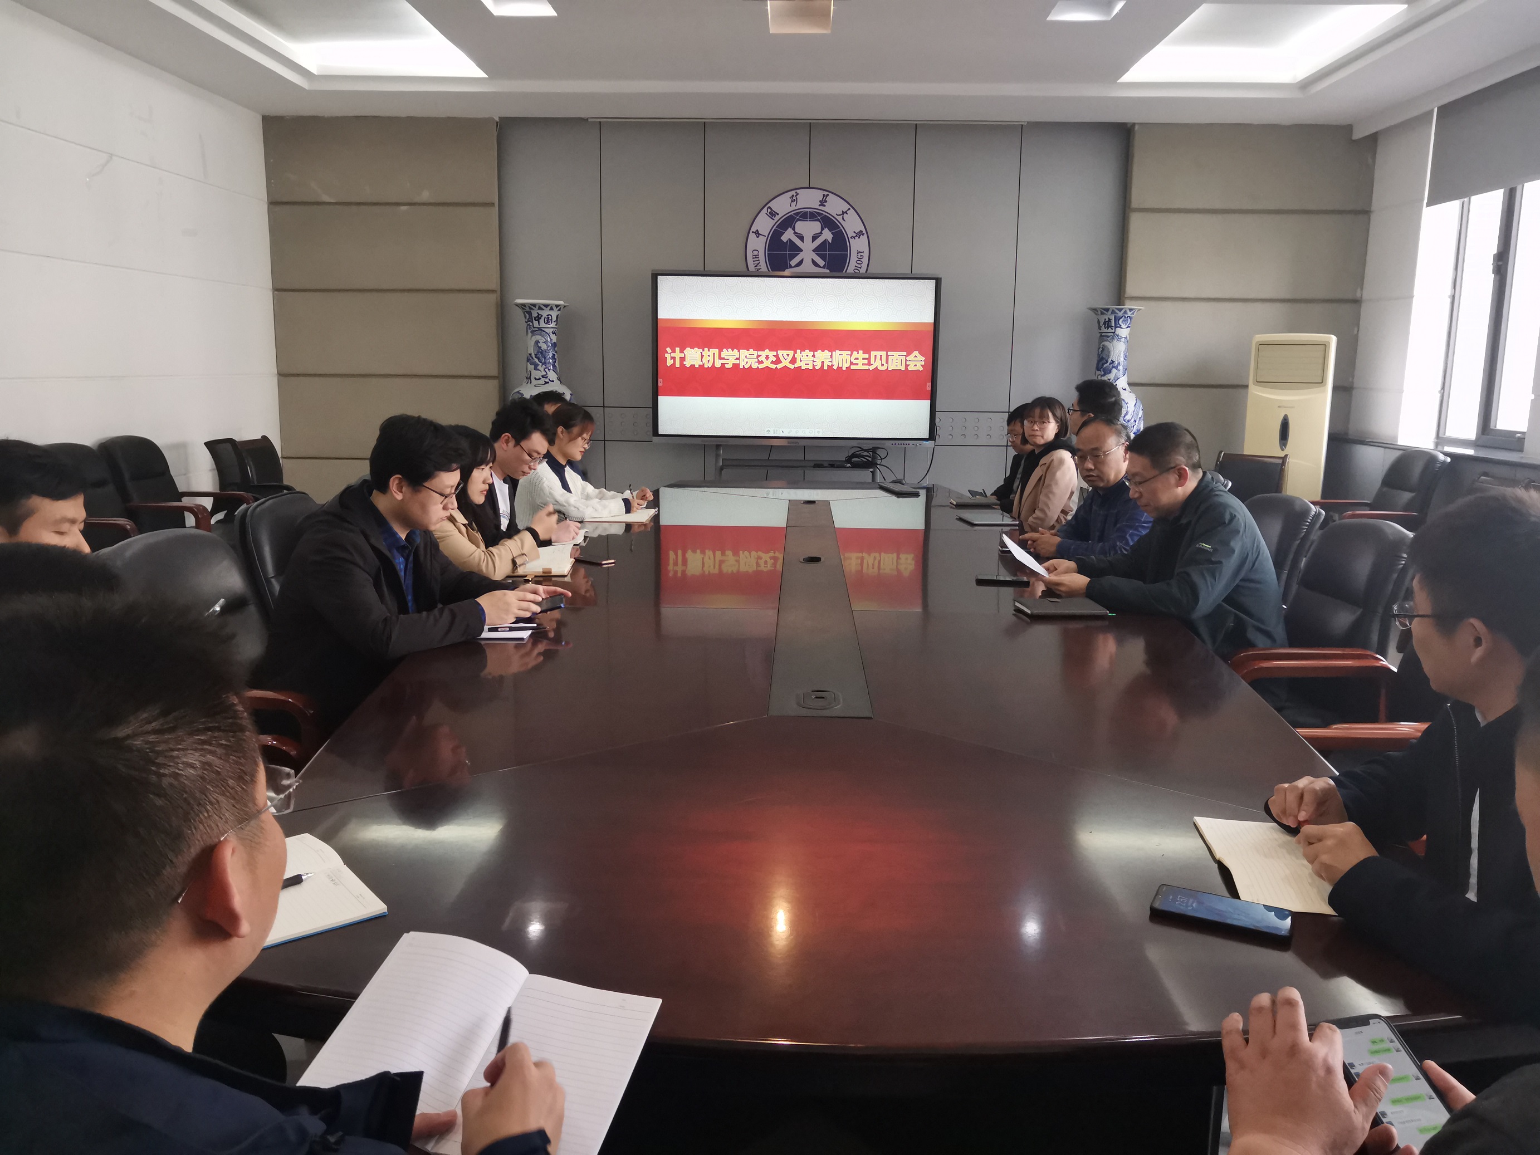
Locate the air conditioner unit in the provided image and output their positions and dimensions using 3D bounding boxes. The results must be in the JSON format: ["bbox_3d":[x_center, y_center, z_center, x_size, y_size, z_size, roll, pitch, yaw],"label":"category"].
[{"bbox_3d":[3.434,-0.788,8.045,0.530,1.656,0.330,4,11,18],"label":"air conditioner unit"}]

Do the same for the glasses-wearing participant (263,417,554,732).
[{"bbox_3d":[-0.889,0.238,3.017,0.740,1.279,0.550,1,10,0],"label":"glasses-wearing participant"}]

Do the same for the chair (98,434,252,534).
[{"bbox_3d":[-3.271,-0.277,6.672,0.690,1.000,0.640,1,10,2],"label":"chair"}]

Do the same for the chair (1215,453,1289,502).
[{"bbox_3d":[2.872,-0.303,7.434,0.550,0.900,0.600,9,13,38],"label":"chair"}]

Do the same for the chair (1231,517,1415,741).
[{"bbox_3d":[1.457,0.347,3.312,0.670,1.020,0.620,1,10,1],"label":"chair"}]

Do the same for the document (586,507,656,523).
[{"bbox_3d":[-0.655,-0.276,5.325,0.250,0.025,0.340,1,10,2],"label":"document"}]

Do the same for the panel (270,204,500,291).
[{"bbox_3d":[-2.734,-2.353,8.559,1.627,0.604,0.050,1,10,2],"label":"panel"}]

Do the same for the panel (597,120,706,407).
[{"bbox_3d":[-0.845,-2.237,8.676,0.744,1.993,0.050,1,10,2],"label":"panel"}]

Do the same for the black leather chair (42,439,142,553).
[{"bbox_3d":[-3.289,-0.172,6.082,0.690,1.000,0.640,1,10,2],"label":"black leather chair"}]

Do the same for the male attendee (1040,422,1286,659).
[{"bbox_3d":[1.140,0.198,3.538,0.670,1.280,0.540,1,10,2],"label":"male attendee"}]

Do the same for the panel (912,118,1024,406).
[{"bbox_3d":[1.382,-2.197,8.617,0.739,2.010,0.050,1,10,2],"label":"panel"}]

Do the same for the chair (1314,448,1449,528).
[{"bbox_3d":[3.254,-0.180,6.422,0.670,1.020,0.620,1,10,1],"label":"chair"}]

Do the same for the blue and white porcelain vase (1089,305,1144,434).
[{"bbox_3d":[2.332,-0.940,8.297,0.480,1.840,0.480,1,10,1],"label":"blue and white porcelain vase"}]

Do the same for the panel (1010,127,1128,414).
[{"bbox_3d":[2.122,-2.189,8.597,0.741,2.019,0.050,1,10,2],"label":"panel"}]

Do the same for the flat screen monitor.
[{"bbox_3d":[0.164,-1.478,8.127,1.926,1.123,0.090,1,10,1],"label":"flat screen monitor"}]

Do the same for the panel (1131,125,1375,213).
[{"bbox_3d":[3.311,-2.834,8.295,1.619,0.567,0.050,1,10,2],"label":"panel"}]

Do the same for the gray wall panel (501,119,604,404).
[{"bbox_3d":[-1.555,-2.214,8.556,0.715,1.984,0.040,1,10,1],"label":"gray wall panel"}]

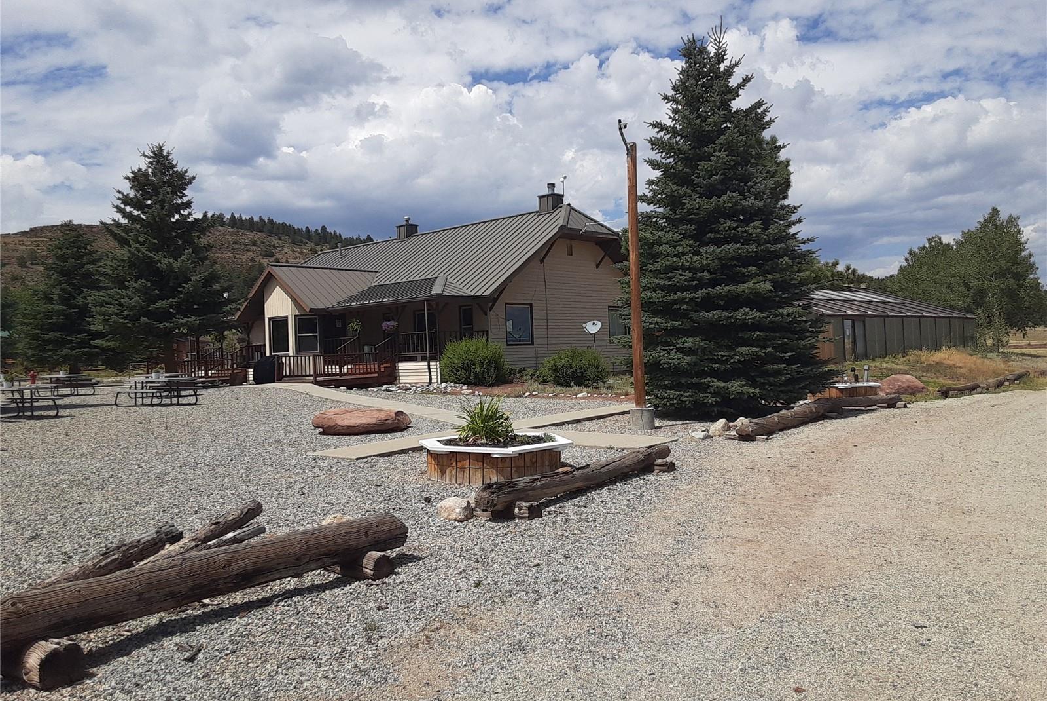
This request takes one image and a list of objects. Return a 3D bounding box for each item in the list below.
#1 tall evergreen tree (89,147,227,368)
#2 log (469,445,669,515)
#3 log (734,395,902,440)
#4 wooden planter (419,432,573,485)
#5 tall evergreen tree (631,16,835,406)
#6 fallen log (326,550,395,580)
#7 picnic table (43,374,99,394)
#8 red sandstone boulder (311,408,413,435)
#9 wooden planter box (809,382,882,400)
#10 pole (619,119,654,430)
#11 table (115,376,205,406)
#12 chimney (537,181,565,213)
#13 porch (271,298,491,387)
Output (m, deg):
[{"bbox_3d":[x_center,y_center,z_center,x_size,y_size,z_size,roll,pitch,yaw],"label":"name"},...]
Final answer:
[{"bbox_3d":[-17.400,-4.133,39.500,6.100,11.480,6.100,-2,0,0],"label":"tall evergreen tree"},{"bbox_3d":[0.627,1.220,8.019,0.230,0.230,2.972,-3,-1,41],"label":"log"},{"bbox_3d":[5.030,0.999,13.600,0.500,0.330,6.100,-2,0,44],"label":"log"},{"bbox_3d":[-0.322,1.216,9.300,1.840,0.365,1.600,-2,0,16],"label":"wooden planter"},{"bbox_3d":[4.554,-2.981,18.221,4.500,8.550,4.400,-2,0,14],"label":"tall evergreen tree"},{"bbox_3d":[-1.115,1.396,5.500,0.560,0.165,0.170,-2,0,43],"label":"fallen log"},{"bbox_3d":[-17.100,1.304,30.500,1.500,0.750,2.200,-2,0,-7],"label":"picnic table"},{"bbox_3d":[-2.790,1.184,13.950,1.550,0.400,0.800,-2,0,-19],"label":"red sandstone boulder"},{"bbox_3d":[7.710,1.004,19.591,1.800,0.410,1.700,-2,0,21],"label":"wooden planter box"},{"bbox_3d":[1.974,-1.353,14.353,0.460,5.442,0.420,-2,0,0],"label":"pole"},{"bbox_3d":[-10.619,1.205,23.795,2.380,0.770,1.500,-3,-1,36],"label":"table"},{"bbox_3d":[1.211,-6.626,35.549,0.850,1.270,0.800,-3,-1,42],"label":"chimney"},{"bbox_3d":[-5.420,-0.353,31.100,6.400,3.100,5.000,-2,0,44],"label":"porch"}]

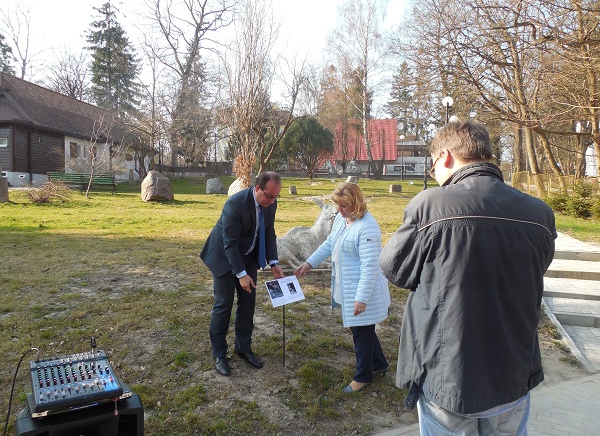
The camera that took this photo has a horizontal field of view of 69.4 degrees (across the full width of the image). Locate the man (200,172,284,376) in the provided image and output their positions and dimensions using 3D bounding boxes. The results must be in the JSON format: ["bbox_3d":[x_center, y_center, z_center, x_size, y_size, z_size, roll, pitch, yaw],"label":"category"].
[{"bbox_3d":[-0.480,0.448,3.681,0.700,1.670,0.580,5,7,41],"label":"man"}]

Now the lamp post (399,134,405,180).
[{"bbox_3d":[8.215,-4.834,34.694,0.420,3.650,0.420,0,6,0],"label":"lamp post"}]

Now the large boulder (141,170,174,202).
[{"bbox_3d":[-4.657,-1.107,14.160,1.080,1.000,0.900,0,6,0],"label":"large boulder"}]

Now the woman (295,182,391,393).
[{"bbox_3d":[0.340,0.522,3.387,0.740,1.620,0.500,-3,6,-25],"label":"woman"}]

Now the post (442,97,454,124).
[{"bbox_3d":[5.397,-2.586,15.823,0.420,3.620,0.420,0,6,0],"label":"post"}]

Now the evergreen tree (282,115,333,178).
[{"bbox_3d":[0.548,-5.088,31.655,4.000,4.750,3.900,0,6,0],"label":"evergreen tree"}]

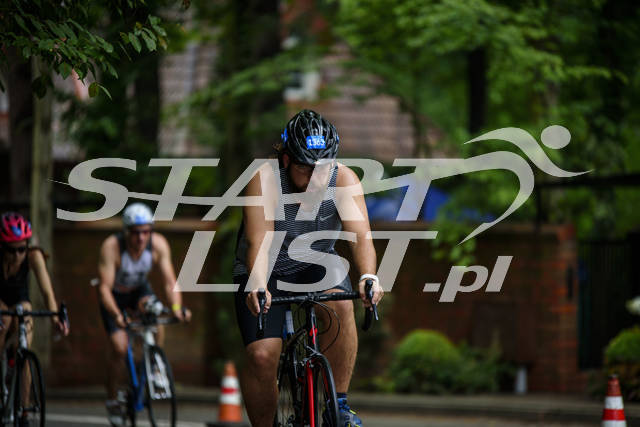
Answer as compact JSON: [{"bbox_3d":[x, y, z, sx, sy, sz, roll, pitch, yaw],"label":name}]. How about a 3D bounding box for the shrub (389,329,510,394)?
[{"bbox_3d":[1.350,1.540,37.200,1.270,0.690,0.850,0,-2,0],"label":"shrub"}]

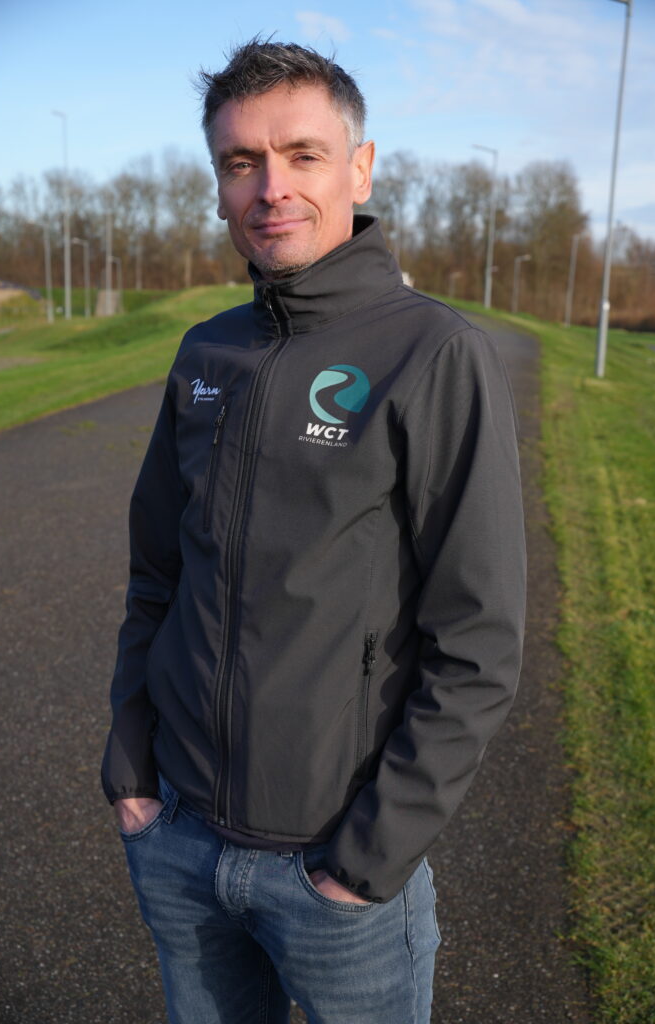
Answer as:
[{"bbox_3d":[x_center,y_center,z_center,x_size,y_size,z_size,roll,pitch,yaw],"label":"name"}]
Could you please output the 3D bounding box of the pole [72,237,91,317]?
[{"bbox_3d":[-18.754,-17.787,93.232,1.100,6.000,0.220,-2,12,-17],"label":"pole"}]

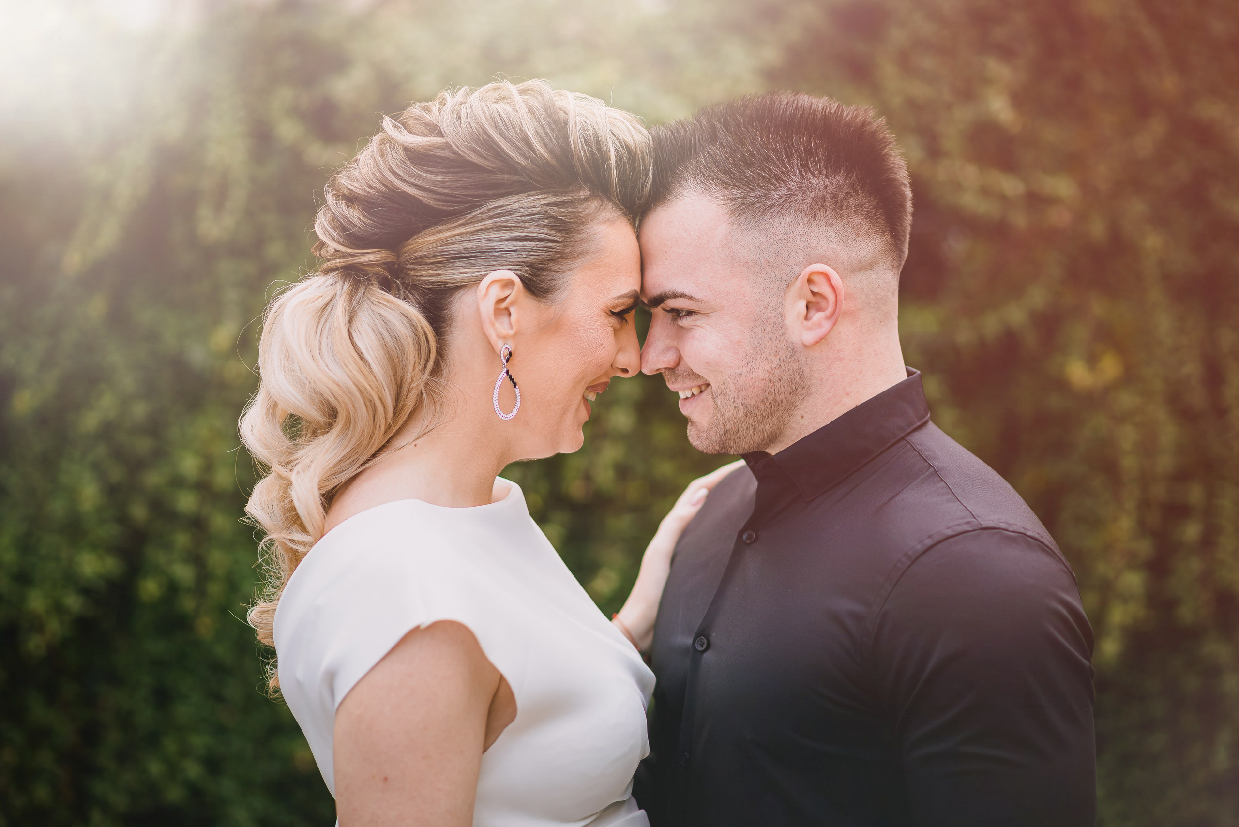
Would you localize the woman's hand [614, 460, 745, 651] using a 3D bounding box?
[{"bbox_3d":[0.049,0.103,2.320,0.050,0.175,0.085,34,0,0],"label":"woman's hand"}]

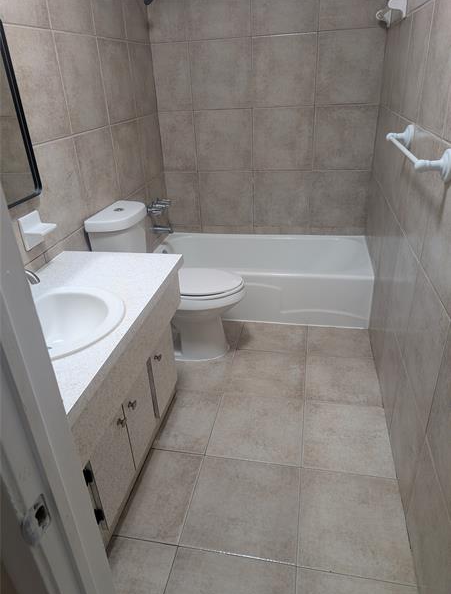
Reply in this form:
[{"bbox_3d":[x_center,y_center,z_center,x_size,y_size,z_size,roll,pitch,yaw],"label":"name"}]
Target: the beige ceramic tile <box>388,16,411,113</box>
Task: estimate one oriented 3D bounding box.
[{"bbox_3d":[0.858,-1.137,2.058,0.010,0.406,0.406,3,29,11],"label":"beige ceramic tile"}]

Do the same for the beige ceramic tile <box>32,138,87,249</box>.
[{"bbox_3d":[-0.731,-0.464,1.831,0.010,0.413,0.412,3,29,11],"label":"beige ceramic tile"}]

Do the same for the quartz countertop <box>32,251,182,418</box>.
[{"bbox_3d":[-0.566,0.077,1.396,0.564,0.039,1.086,3,29,11],"label":"quartz countertop"}]

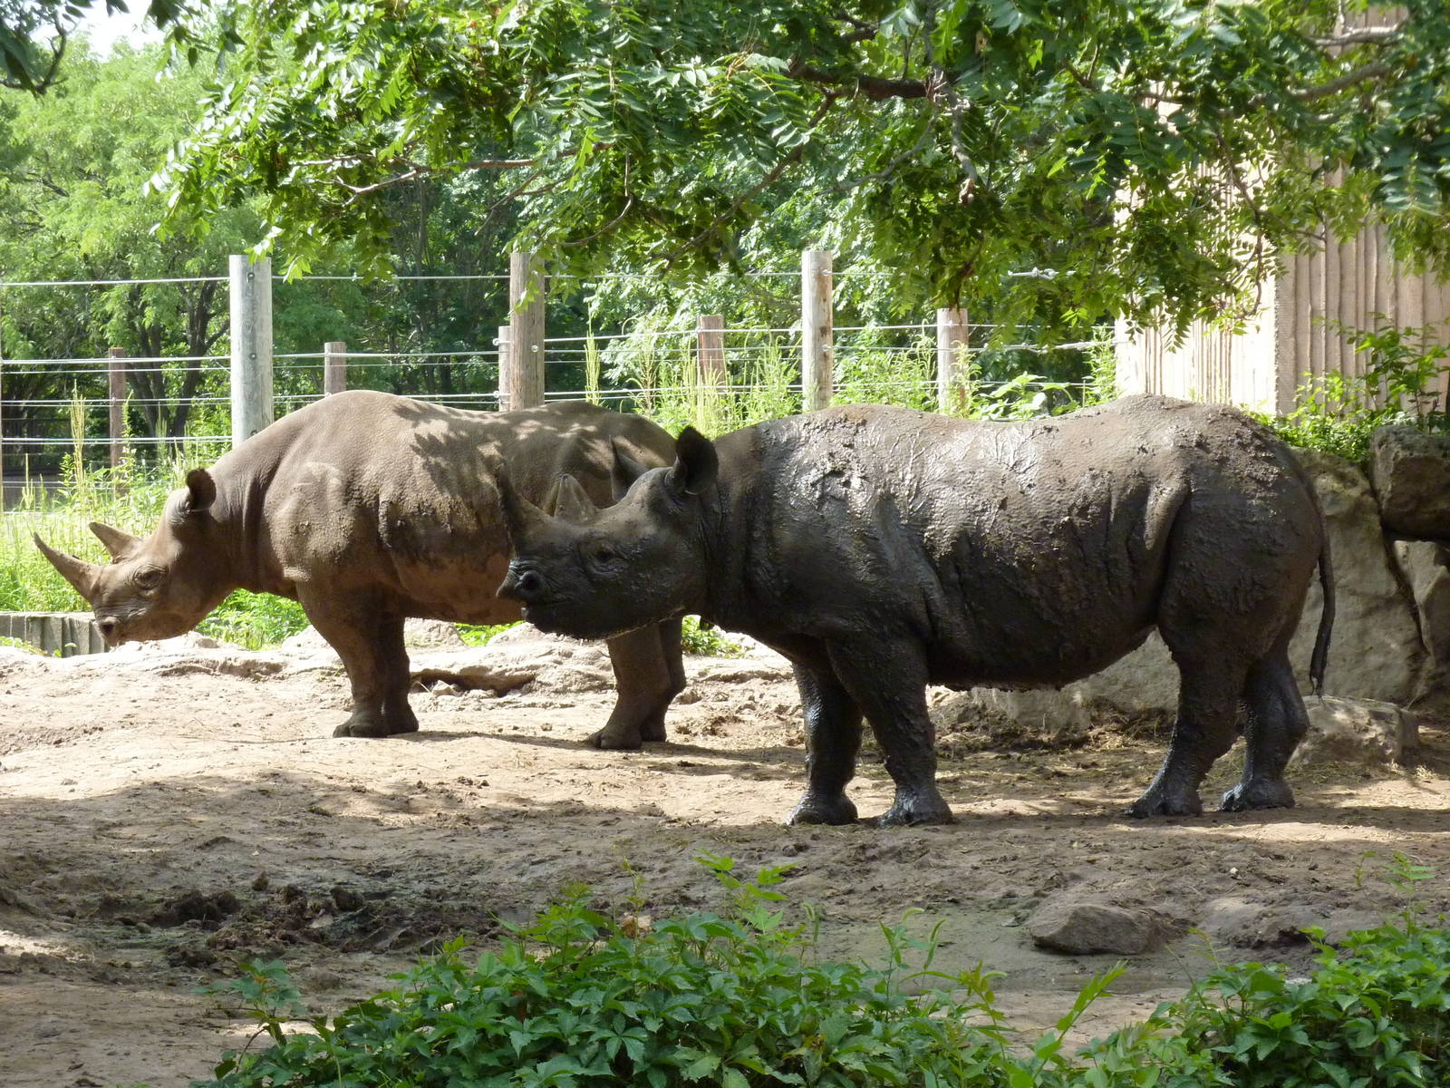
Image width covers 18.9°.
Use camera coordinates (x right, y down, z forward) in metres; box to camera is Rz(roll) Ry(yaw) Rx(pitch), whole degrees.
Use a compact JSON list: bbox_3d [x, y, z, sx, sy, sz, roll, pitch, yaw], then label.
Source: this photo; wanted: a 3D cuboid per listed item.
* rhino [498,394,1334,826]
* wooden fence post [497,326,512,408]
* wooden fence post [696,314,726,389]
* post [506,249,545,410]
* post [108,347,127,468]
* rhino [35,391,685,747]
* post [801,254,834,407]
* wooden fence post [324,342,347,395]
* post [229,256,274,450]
[{"bbox_3d":[0.700,0.230,15.400,3.050,1.500,0.950,0,2,-12],"label":"rhino"},{"bbox_3d":[-1.696,-0.732,34.534,0.185,2.000,0.185,0,2,0],"label":"wooden fence post"},{"bbox_3d":[-0.100,-0.681,32.034,0.178,2.000,0.178,0,2,0],"label":"wooden fence post"},{"bbox_3d":[-1.178,-0.667,26.036,0.205,2.150,0.205,0,2,0],"label":"post"},{"bbox_3d":[-6.133,-1.030,44.032,0.160,1.900,0.160,0,2,0],"label":"post"},{"bbox_3d":[-1.660,0.090,19.100,3.000,1.530,0.970,1,2,20],"label":"rhino"},{"bbox_3d":[0.557,-0.690,26.236,0.182,2.150,0.182,0,2,0],"label":"post"},{"bbox_3d":[-3.623,-0.905,40.533,0.200,1.950,0.200,0,2,0],"label":"wooden fence post"},{"bbox_3d":[-2.721,-0.612,25.035,0.240,2.100,0.240,0,2,0],"label":"post"}]

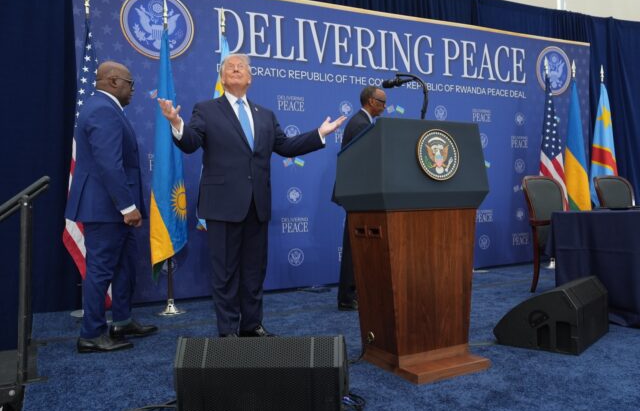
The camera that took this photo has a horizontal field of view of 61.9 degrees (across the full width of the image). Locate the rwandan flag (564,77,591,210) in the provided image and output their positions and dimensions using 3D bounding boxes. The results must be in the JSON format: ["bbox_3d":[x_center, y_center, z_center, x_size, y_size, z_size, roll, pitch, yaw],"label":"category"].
[{"bbox_3d":[3.347,-0.574,6.920,0.320,2.100,0.240,-2,1,-26],"label":"rwandan flag"}]

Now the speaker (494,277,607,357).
[{"bbox_3d":[1.488,0.660,3.408,0.490,0.366,0.680,-1,1,41],"label":"speaker"}]

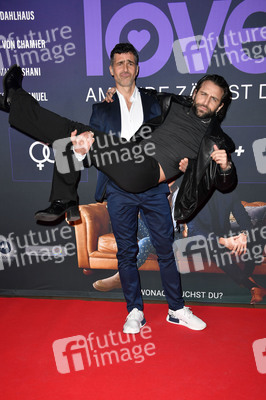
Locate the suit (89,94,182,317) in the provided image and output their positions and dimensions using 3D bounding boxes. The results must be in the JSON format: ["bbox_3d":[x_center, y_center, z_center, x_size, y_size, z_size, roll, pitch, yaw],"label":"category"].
[{"bbox_3d":[0.015,0.060,2.620,0.630,1.480,0.460,-1,13,0],"label":"suit"}]

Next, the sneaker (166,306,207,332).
[{"bbox_3d":[0.364,0.797,2.874,0.288,0.113,0.106,7,16,30],"label":"sneaker"}]

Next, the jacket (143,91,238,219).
[{"bbox_3d":[0.285,-0.270,2.400,0.720,0.680,0.420,36,10,5],"label":"jacket"}]

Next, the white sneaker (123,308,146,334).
[{"bbox_3d":[0.017,0.795,2.830,0.108,0.110,0.288,5,14,23],"label":"white sneaker"}]

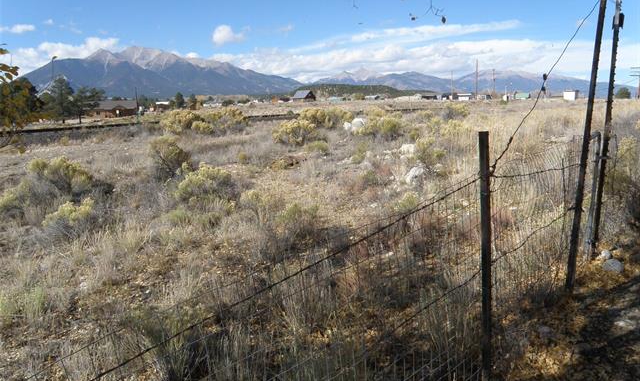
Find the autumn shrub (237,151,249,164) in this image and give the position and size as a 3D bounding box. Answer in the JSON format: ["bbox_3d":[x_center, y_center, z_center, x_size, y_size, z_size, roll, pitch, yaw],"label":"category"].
[{"bbox_3d":[-1.852,-0.779,11.445,0.287,0.301,0.244,0,11,0],"label":"autumn shrub"}]

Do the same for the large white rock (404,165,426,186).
[{"bbox_3d":[1.684,-0.274,8.432,0.380,0.332,0.325,2,11,11],"label":"large white rock"}]

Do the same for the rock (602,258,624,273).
[{"bbox_3d":[2.721,0.687,4.437,0.204,0.137,0.163,0,11,0],"label":"rock"}]

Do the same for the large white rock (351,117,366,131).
[{"bbox_3d":[1.750,-2.998,21.764,0.712,0.613,0.611,1,11,4],"label":"large white rock"}]

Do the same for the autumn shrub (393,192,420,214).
[{"bbox_3d":[1.204,0.162,6.615,0.346,0.303,0.294,0,11,0],"label":"autumn shrub"}]

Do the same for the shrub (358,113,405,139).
[{"bbox_3d":[2.332,-2.432,18.114,1.744,0.933,1.482,0,11,0],"label":"shrub"}]

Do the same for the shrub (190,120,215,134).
[{"bbox_3d":[-5.074,-2.768,20.680,1.015,0.572,0.917,-3,11,-13],"label":"shrub"}]

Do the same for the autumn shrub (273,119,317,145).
[{"bbox_3d":[-0.839,-1.898,15.704,1.446,0.840,1.229,0,11,0],"label":"autumn shrub"}]

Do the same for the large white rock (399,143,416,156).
[{"bbox_3d":[2.334,-1.100,12.779,0.470,0.301,0.403,2,11,10],"label":"large white rock"}]

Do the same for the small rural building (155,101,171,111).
[{"bbox_3d":[-44.570,-23.771,135.917,5.500,3.000,5.000,-5,12,-25],"label":"small rural building"}]

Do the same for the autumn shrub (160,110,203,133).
[{"bbox_3d":[-6.047,-2.991,20.860,1.833,1.039,1.558,0,11,0],"label":"autumn shrub"}]

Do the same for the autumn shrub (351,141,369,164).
[{"bbox_3d":[0.926,-0.895,11.210,0.413,0.496,0.354,1,11,5],"label":"autumn shrub"}]

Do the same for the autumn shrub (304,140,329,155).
[{"bbox_3d":[-0.096,-1.190,13.183,0.661,0.419,0.562,0,11,0],"label":"autumn shrub"}]

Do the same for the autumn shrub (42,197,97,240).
[{"bbox_3d":[-2.979,0.319,5.656,0.641,0.473,0.545,0,11,0],"label":"autumn shrub"}]

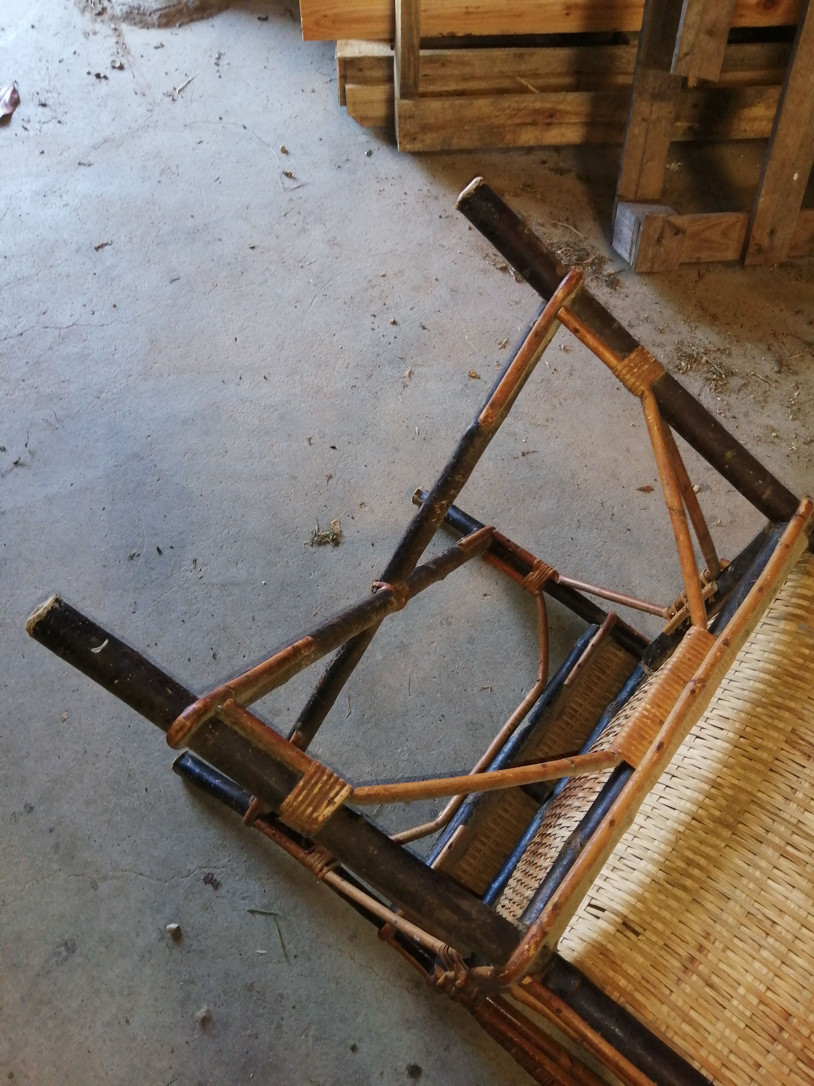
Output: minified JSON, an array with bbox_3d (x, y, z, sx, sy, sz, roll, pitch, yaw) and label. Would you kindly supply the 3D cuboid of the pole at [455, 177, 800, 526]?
[{"bbox_3d":[0.207,-0.174,0.757,0.421,0.036,0.036,45,69,1],"label":"pole"}]

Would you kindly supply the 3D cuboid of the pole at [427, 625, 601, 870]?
[{"bbox_3d":[0.137,0.305,1.168,0.024,0.024,0.487,33,68,18],"label":"pole"}]

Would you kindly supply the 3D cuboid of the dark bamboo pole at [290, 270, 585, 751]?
[{"bbox_3d":[-0.024,0.066,0.946,0.030,0.784,0.030,43,31,22],"label":"dark bamboo pole"}]

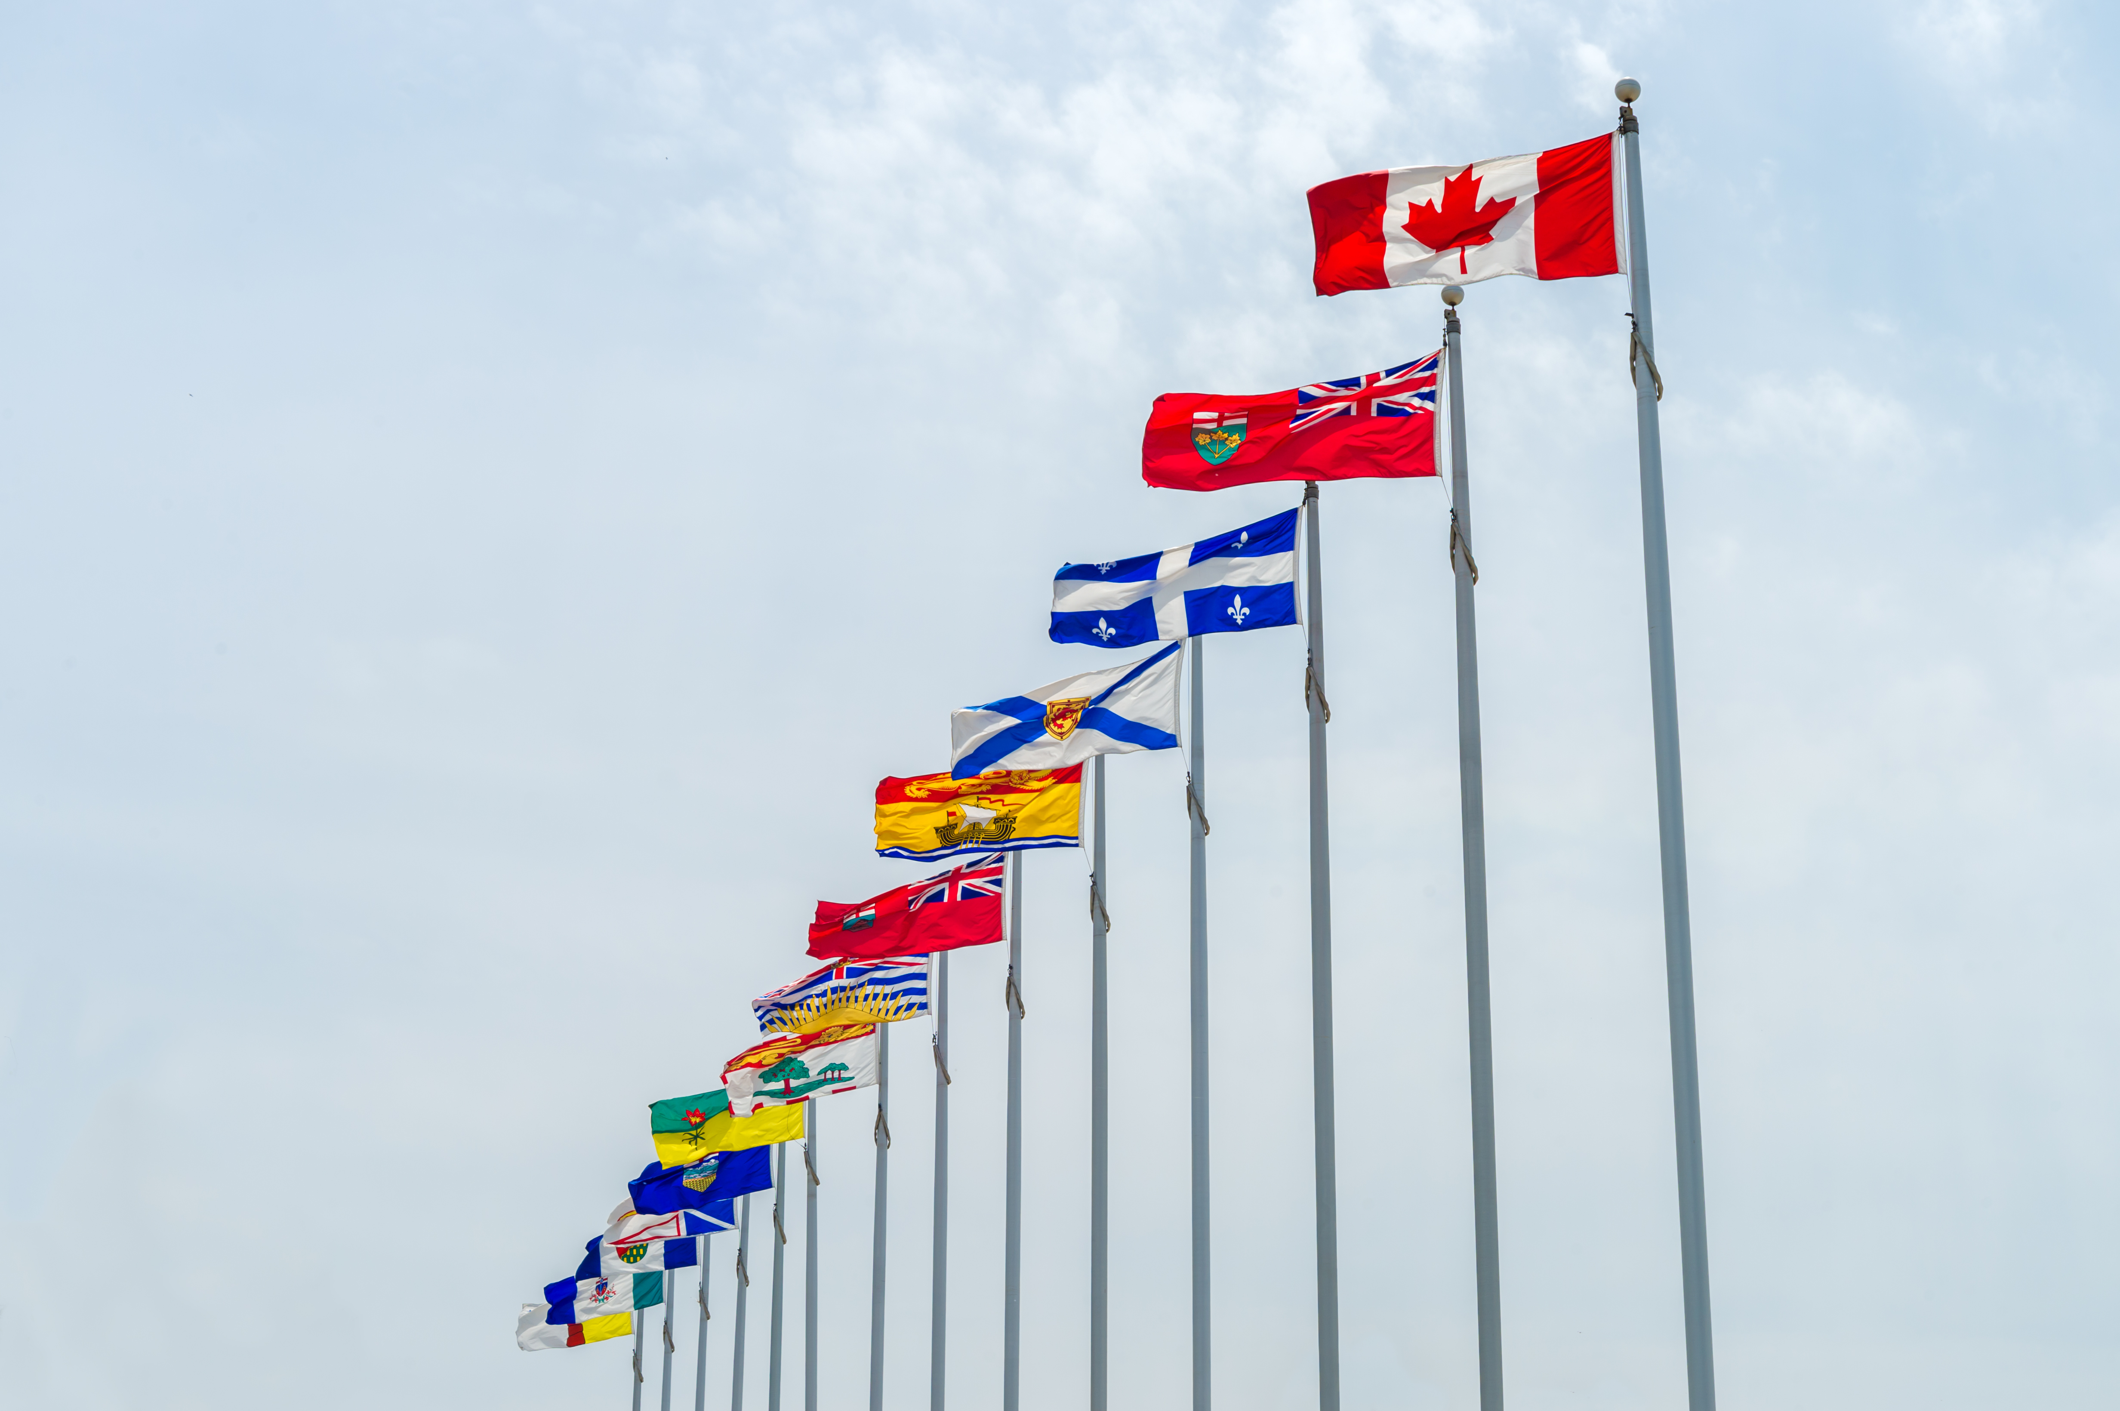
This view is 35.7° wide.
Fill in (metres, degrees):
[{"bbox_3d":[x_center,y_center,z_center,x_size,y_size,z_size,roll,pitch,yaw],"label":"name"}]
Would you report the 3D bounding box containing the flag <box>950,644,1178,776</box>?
[{"bbox_3d":[0.059,0.047,26.239,1.800,1.050,0.340,0,-20,0],"label":"flag"}]

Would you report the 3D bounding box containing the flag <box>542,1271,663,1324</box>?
[{"bbox_3d":[-6.585,8.355,47.650,1.730,1.010,0.330,-7,-21,-3],"label":"flag"}]

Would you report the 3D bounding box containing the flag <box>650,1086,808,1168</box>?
[{"bbox_3d":[-3.830,4.727,38.015,1.782,1.050,0.330,-8,-21,-3],"label":"flag"}]

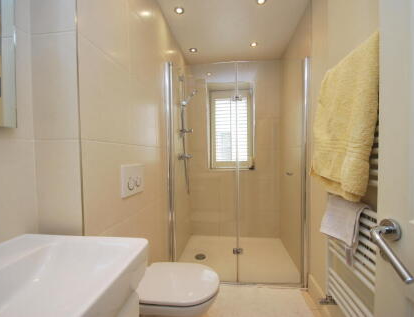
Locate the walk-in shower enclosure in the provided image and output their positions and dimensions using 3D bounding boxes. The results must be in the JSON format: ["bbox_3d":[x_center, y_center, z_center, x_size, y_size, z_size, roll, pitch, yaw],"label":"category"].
[{"bbox_3d":[0.296,0.111,2.121,1.175,1.860,0.965,-1,1,7],"label":"walk-in shower enclosure"}]

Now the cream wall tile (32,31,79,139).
[{"bbox_3d":[-0.568,-0.272,0.750,0.191,0.399,0.010,-1,1,7],"label":"cream wall tile"}]

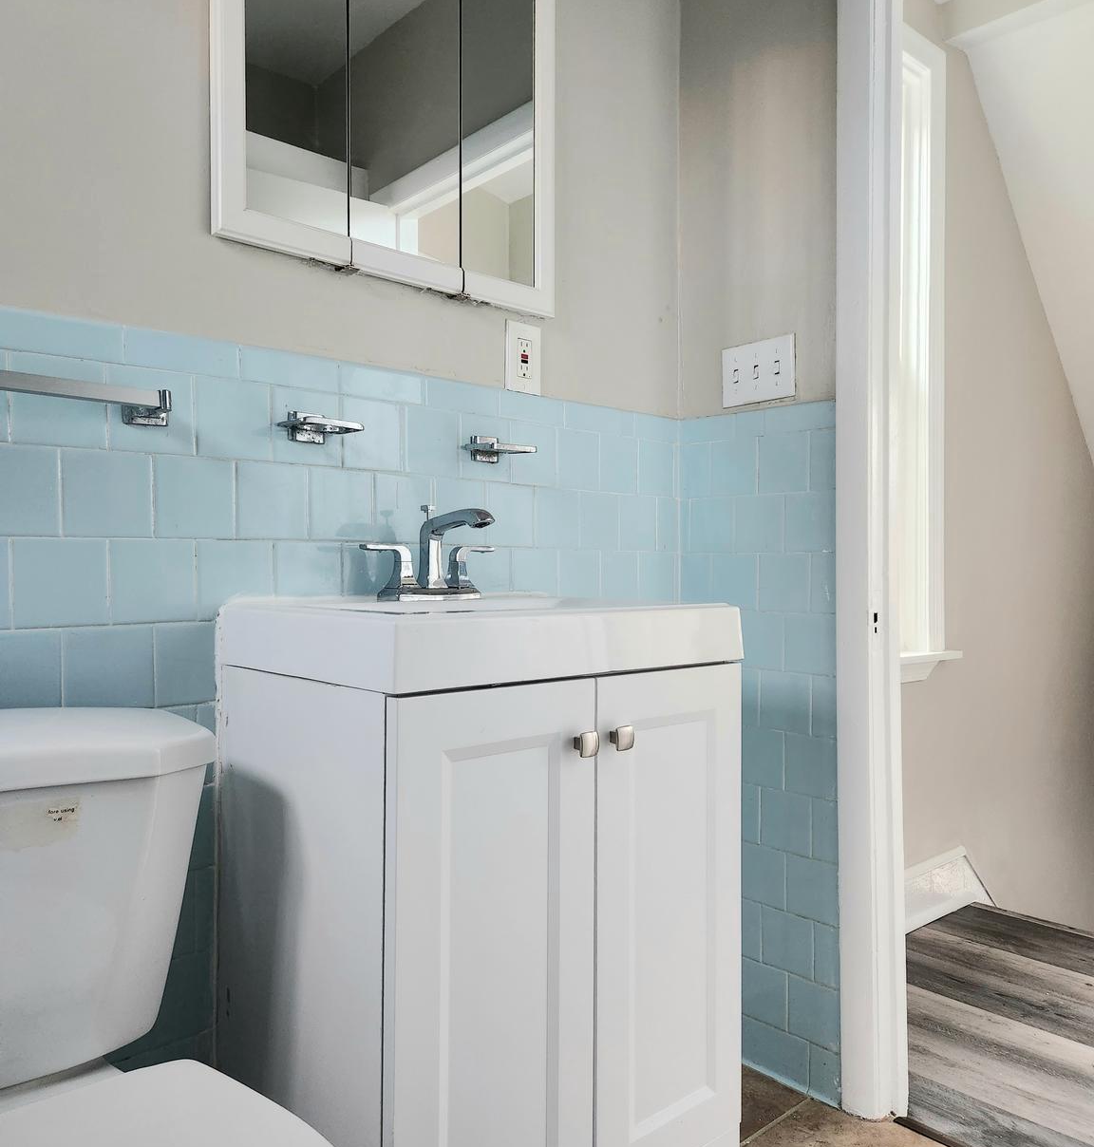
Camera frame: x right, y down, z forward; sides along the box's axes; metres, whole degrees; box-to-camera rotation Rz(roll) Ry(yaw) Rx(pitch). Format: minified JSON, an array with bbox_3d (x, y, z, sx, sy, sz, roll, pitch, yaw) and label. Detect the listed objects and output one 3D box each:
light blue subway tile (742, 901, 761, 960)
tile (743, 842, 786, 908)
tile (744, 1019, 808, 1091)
[{"bbox_3d":[0.366,0.675,1.857,0.010,0.108,0.108,0,-1,-43],"label":"light blue subway tile"},{"bbox_3d":[0.410,0.574,1.844,0.010,0.110,0.108,0,0,-43],"label":"tile"},{"bbox_3d":[0.430,0.901,1.823,0.010,0.097,0.152,0,0,-43],"label":"tile"}]

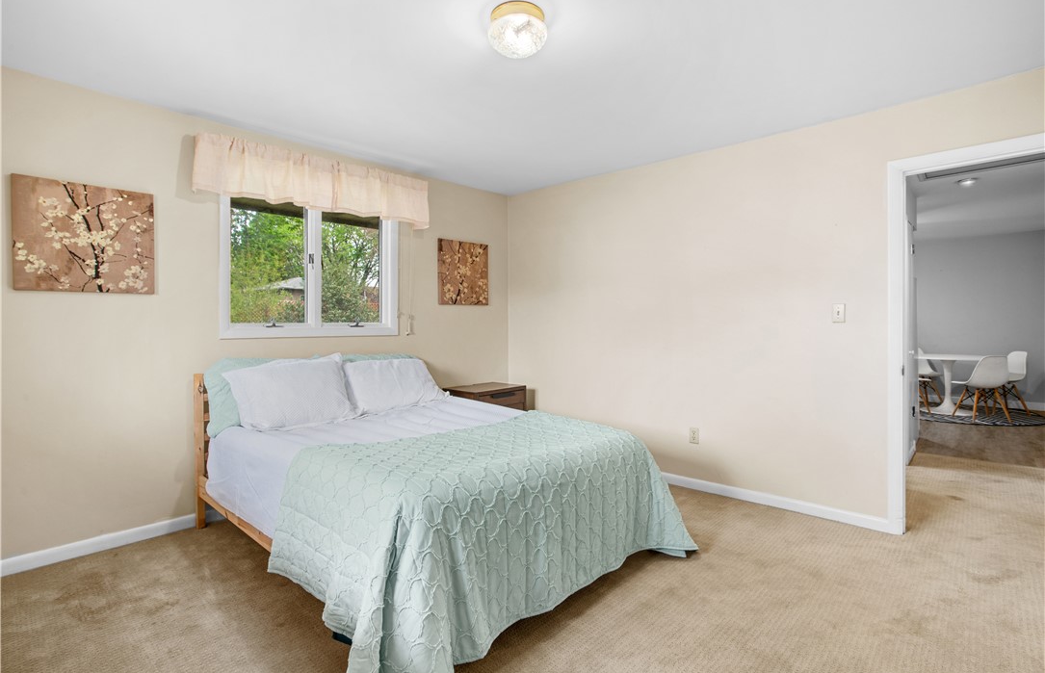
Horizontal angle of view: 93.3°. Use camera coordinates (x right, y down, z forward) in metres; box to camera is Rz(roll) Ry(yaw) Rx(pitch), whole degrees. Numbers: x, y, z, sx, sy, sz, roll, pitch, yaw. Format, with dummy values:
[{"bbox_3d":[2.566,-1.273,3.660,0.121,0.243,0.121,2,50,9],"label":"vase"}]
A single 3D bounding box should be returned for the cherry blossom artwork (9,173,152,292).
[{"bbox_3d":[-2.264,-0.507,2.576,0.030,0.555,0.555,2,3,44],"label":"cherry blossom artwork"}]

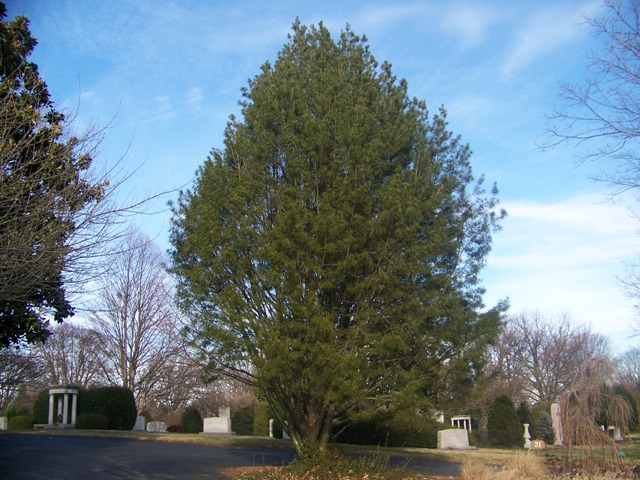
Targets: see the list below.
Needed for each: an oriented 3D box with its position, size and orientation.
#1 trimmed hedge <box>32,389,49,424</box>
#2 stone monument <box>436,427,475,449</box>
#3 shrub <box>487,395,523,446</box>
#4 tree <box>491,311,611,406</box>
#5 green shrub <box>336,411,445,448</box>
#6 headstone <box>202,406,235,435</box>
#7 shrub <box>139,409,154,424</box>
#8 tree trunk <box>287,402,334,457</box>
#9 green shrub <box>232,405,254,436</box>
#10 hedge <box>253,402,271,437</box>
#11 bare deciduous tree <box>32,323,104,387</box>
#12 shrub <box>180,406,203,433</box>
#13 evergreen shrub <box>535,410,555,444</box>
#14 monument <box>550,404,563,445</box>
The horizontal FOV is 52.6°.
[{"bbox_3d":[-23.928,14.582,56.000,2.000,3.400,2.000,-1,-14,0],"label":"trimmed hedge"},{"bbox_3d":[6.200,9.072,29.500,1.650,0.920,0.500,2,-15,-10],"label":"stone monument"},{"bbox_3d":[9.367,9.065,32.500,1.750,2.650,1.700,-1,-14,0],"label":"shrub"},{"bbox_3d":[22.441,12.803,63.000,11.680,11.660,10.500,-1,-14,0],"label":"tree"},{"bbox_3d":[3.007,8.178,28.000,4.850,1.540,1.800,-1,-14,0],"label":"green shrub"},{"bbox_3d":[-6.274,11.157,40.000,2.100,1.670,0.900,-1,-14,0],"label":"headstone"},{"bbox_3d":[-14.478,14.896,54.000,1.300,1.450,1.300,-1,-14,0],"label":"shrub"},{"bbox_3d":[-0.294,5.872,20.000,1.480,1.630,1.300,-1,-14,0],"label":"tree trunk"},{"bbox_3d":[-5.143,12.100,43.500,1.550,2.050,1.500,-1,-14,0],"label":"green shrub"},{"bbox_3d":[-3.585,11.096,40.000,1.050,2.030,1.200,-1,-14,0],"label":"hedge"},{"bbox_3d":[-27.983,15.021,72.000,8.010,11.450,8.000,-1,-14,0],"label":"bare deciduous tree"},{"bbox_3d":[-8.936,12.517,45.000,1.500,1.850,1.500,-1,-14,0],"label":"shrub"},{"bbox_3d":[9.757,8.113,28.000,0.870,1.410,0.900,-1,-14,0],"label":"evergreen shrub"},{"bbox_3d":[12.086,9.383,33.000,0.470,2.120,0.420,-3,-15,10],"label":"monument"}]

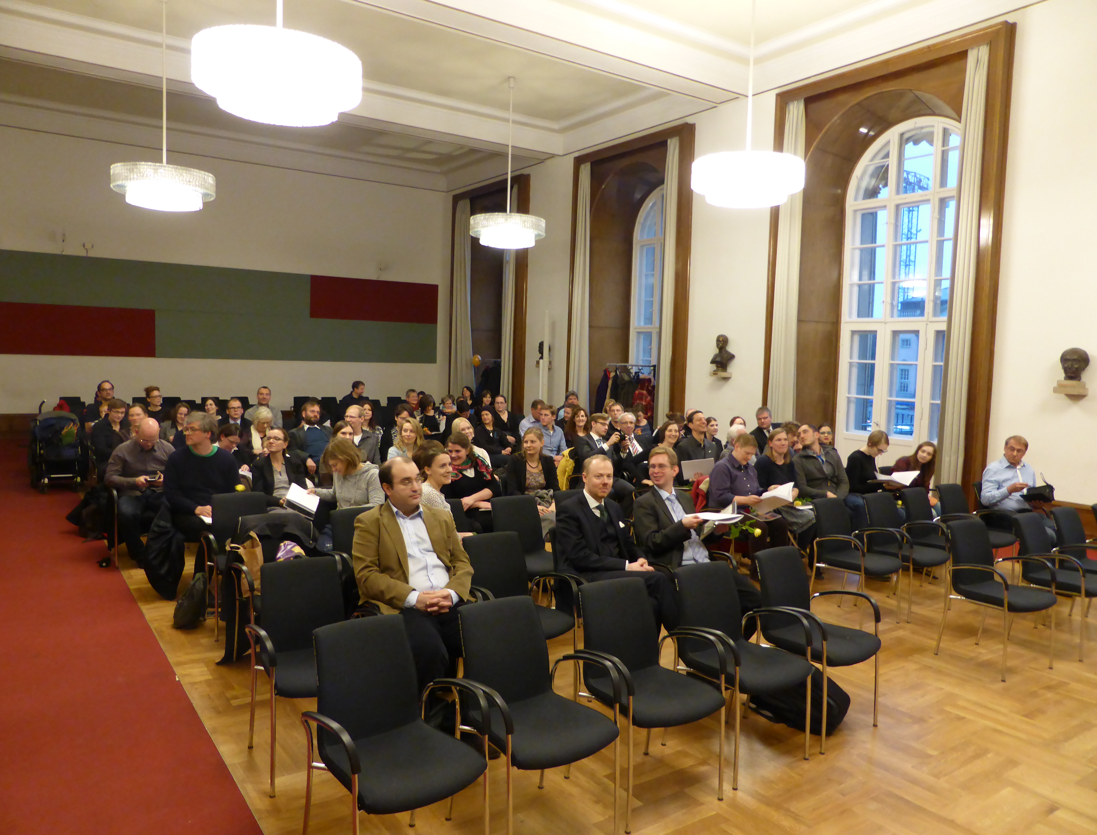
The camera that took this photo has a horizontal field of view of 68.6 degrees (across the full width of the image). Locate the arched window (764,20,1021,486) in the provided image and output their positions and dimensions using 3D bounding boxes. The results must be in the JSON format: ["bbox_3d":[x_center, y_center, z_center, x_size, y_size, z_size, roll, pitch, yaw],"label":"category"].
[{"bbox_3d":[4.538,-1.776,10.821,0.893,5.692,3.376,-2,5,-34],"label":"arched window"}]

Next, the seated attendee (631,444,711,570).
[{"bbox_3d":[0.833,0.858,4.772,0.580,1.340,0.830,-1,5,-34],"label":"seated attendee"}]

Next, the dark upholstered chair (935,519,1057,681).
[{"bbox_3d":[2.916,1.154,5.188,0.530,0.885,0.560,-1,5,-29],"label":"dark upholstered chair"}]

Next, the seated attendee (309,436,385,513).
[{"bbox_3d":[-1.371,0.776,5.636,0.560,1.250,0.760,1,5,-12],"label":"seated attendee"}]

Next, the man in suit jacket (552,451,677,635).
[{"bbox_3d":[0.417,0.878,4.487,0.560,1.320,0.830,-1,5,-34],"label":"man in suit jacket"}]

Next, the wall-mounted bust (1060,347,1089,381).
[{"bbox_3d":[5.511,-0.559,8.417,0.310,0.360,0.290,-1,5,-34],"label":"wall-mounted bust"}]

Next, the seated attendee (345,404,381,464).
[{"bbox_3d":[-2.075,0.509,8.880,0.545,1.278,0.758,0,5,-21],"label":"seated attendee"}]

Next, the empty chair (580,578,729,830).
[{"bbox_3d":[0.416,1.188,3.457,0.540,0.864,0.556,-1,5,-32],"label":"empty chair"}]

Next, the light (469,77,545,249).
[{"bbox_3d":[-0.627,-4.171,13.139,1.240,2.690,1.240,1,4,0],"label":"light"}]

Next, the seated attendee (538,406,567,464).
[{"bbox_3d":[0.083,0.518,9.228,0.520,1.290,0.800,-1,5,-28],"label":"seated attendee"}]

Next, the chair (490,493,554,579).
[{"bbox_3d":[-0.127,1.015,5.575,0.540,0.864,0.556,-1,5,-32],"label":"chair"}]

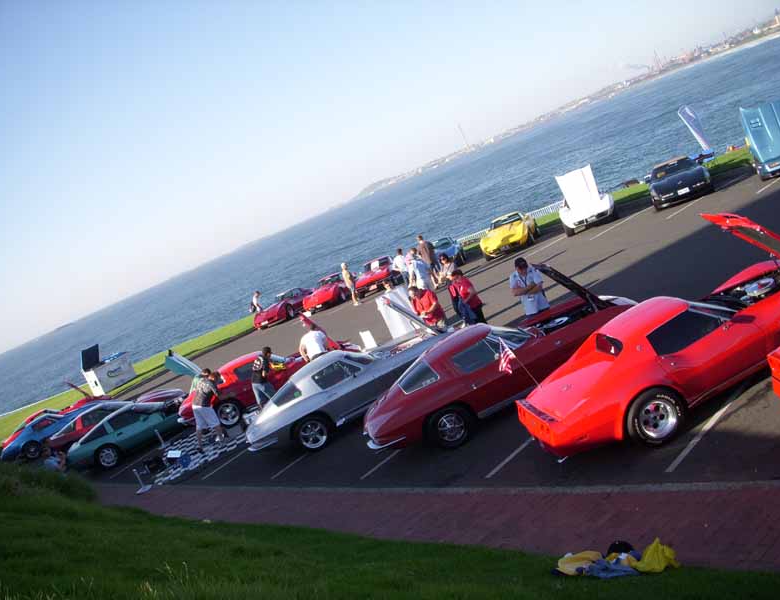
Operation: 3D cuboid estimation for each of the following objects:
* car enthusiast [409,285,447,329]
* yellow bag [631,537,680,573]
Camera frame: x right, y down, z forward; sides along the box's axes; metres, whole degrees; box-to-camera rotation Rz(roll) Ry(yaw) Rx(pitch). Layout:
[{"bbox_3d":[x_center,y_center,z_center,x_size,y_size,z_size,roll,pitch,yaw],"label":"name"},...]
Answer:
[{"bbox_3d":[0.827,0.428,17.111,0.560,1.640,0.500,-18,9,40],"label":"car enthusiast"},{"bbox_3d":[1.968,1.894,6.511,0.310,0.190,0.220,-24,7,0],"label":"yellow bag"}]

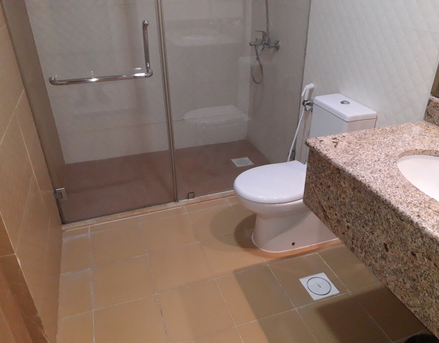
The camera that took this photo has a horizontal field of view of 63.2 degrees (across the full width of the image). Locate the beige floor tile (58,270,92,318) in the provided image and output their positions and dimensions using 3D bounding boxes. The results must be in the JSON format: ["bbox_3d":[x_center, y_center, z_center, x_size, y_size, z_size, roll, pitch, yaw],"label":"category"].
[{"bbox_3d":[-0.715,0.604,1.785,0.154,0.013,0.302,-10,31,-16],"label":"beige floor tile"}]

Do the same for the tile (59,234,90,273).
[{"bbox_3d":[-0.811,0.464,2.035,0.154,0.013,0.302,-10,31,-16],"label":"tile"}]

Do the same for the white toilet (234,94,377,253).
[{"bbox_3d":[0.397,0.042,1.943,0.667,0.788,0.347,-10,31,-16],"label":"white toilet"}]

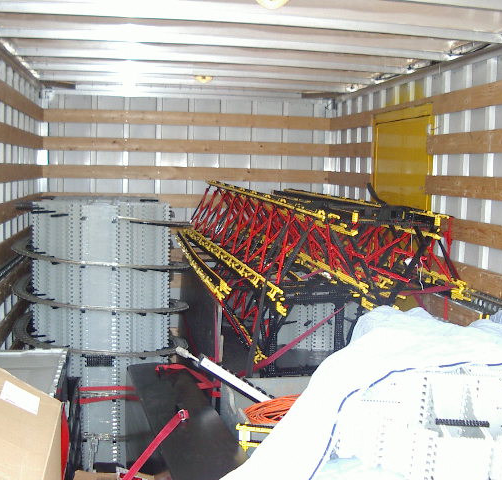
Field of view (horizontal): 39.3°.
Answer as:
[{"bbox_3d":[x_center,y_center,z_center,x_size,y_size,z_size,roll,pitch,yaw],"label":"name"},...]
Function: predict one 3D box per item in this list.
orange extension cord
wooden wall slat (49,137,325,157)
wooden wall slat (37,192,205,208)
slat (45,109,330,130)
[{"bbox_3d":[0.139,0.592,2.480,0.330,0.060,0.230,1,6,-10],"label":"orange extension cord"},{"bbox_3d":[-0.509,-0.796,6.029,2.430,0.112,0.022,1,6,-10],"label":"wooden wall slat"},{"bbox_3d":[-0.527,-0.333,6.075,2.430,0.112,0.022,1,6,-10],"label":"wooden wall slat"},{"bbox_3d":[-0.502,-1.024,6.005,2.430,0.112,0.022,1,6,-10],"label":"slat"}]

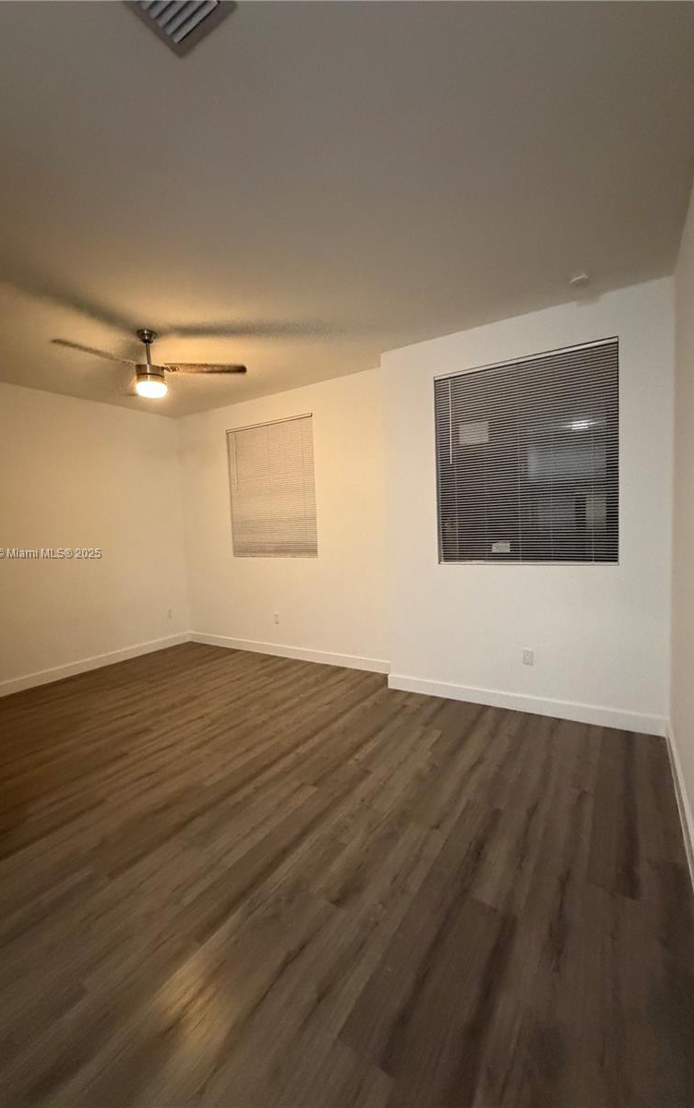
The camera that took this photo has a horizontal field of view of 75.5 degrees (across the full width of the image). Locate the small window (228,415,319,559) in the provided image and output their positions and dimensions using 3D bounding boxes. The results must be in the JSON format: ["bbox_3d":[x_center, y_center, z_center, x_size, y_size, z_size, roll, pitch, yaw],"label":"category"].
[{"bbox_3d":[-0.800,-0.671,4.785,1.186,1.417,0.040,0,4,32],"label":"small window"}]

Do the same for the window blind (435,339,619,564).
[{"bbox_3d":[1.216,-0.633,3.152,1.191,1.420,0.040,0,4,32],"label":"window blind"}]

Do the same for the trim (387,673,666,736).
[{"bbox_3d":[1.180,1.077,3.293,1.928,0.127,0.017,0,4,32],"label":"trim"}]

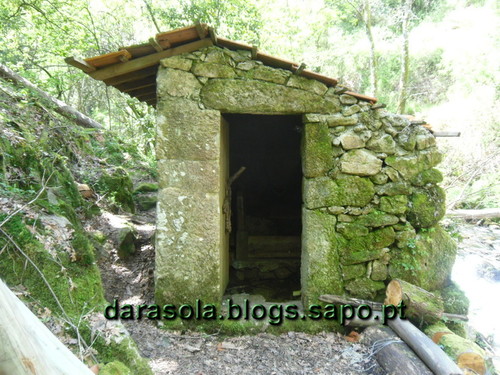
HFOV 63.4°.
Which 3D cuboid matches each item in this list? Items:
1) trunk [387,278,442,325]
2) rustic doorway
[{"bbox_3d":[1.351,0.951,3.330,0.475,0.235,0.235,24,-7,-22],"label":"trunk"},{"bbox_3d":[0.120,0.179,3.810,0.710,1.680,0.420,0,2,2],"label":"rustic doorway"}]

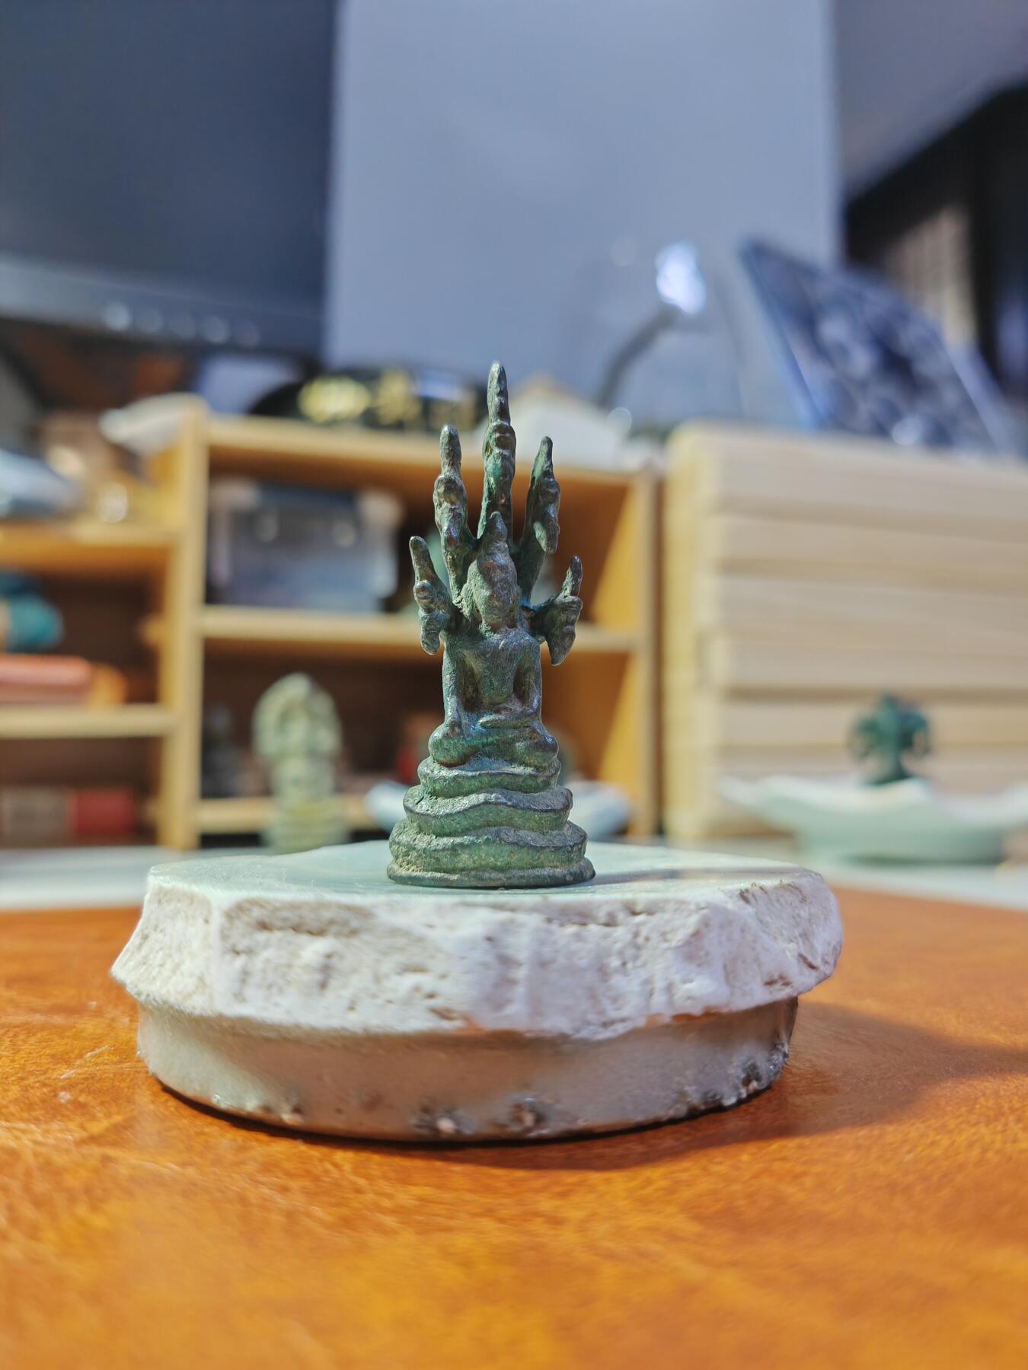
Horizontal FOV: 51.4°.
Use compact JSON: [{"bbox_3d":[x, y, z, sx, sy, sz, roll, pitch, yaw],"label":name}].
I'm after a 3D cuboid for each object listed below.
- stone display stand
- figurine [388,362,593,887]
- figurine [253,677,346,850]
[{"bbox_3d":[-0.005,0.033,0.136,0.087,0.023,0.082,1,-3,0],"label":"stone display stand"},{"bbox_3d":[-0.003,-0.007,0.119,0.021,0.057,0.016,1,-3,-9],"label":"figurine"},{"bbox_3d":[-0.066,0.025,0.332,0.028,0.058,0.018,1,-3,-8],"label":"figurine"}]

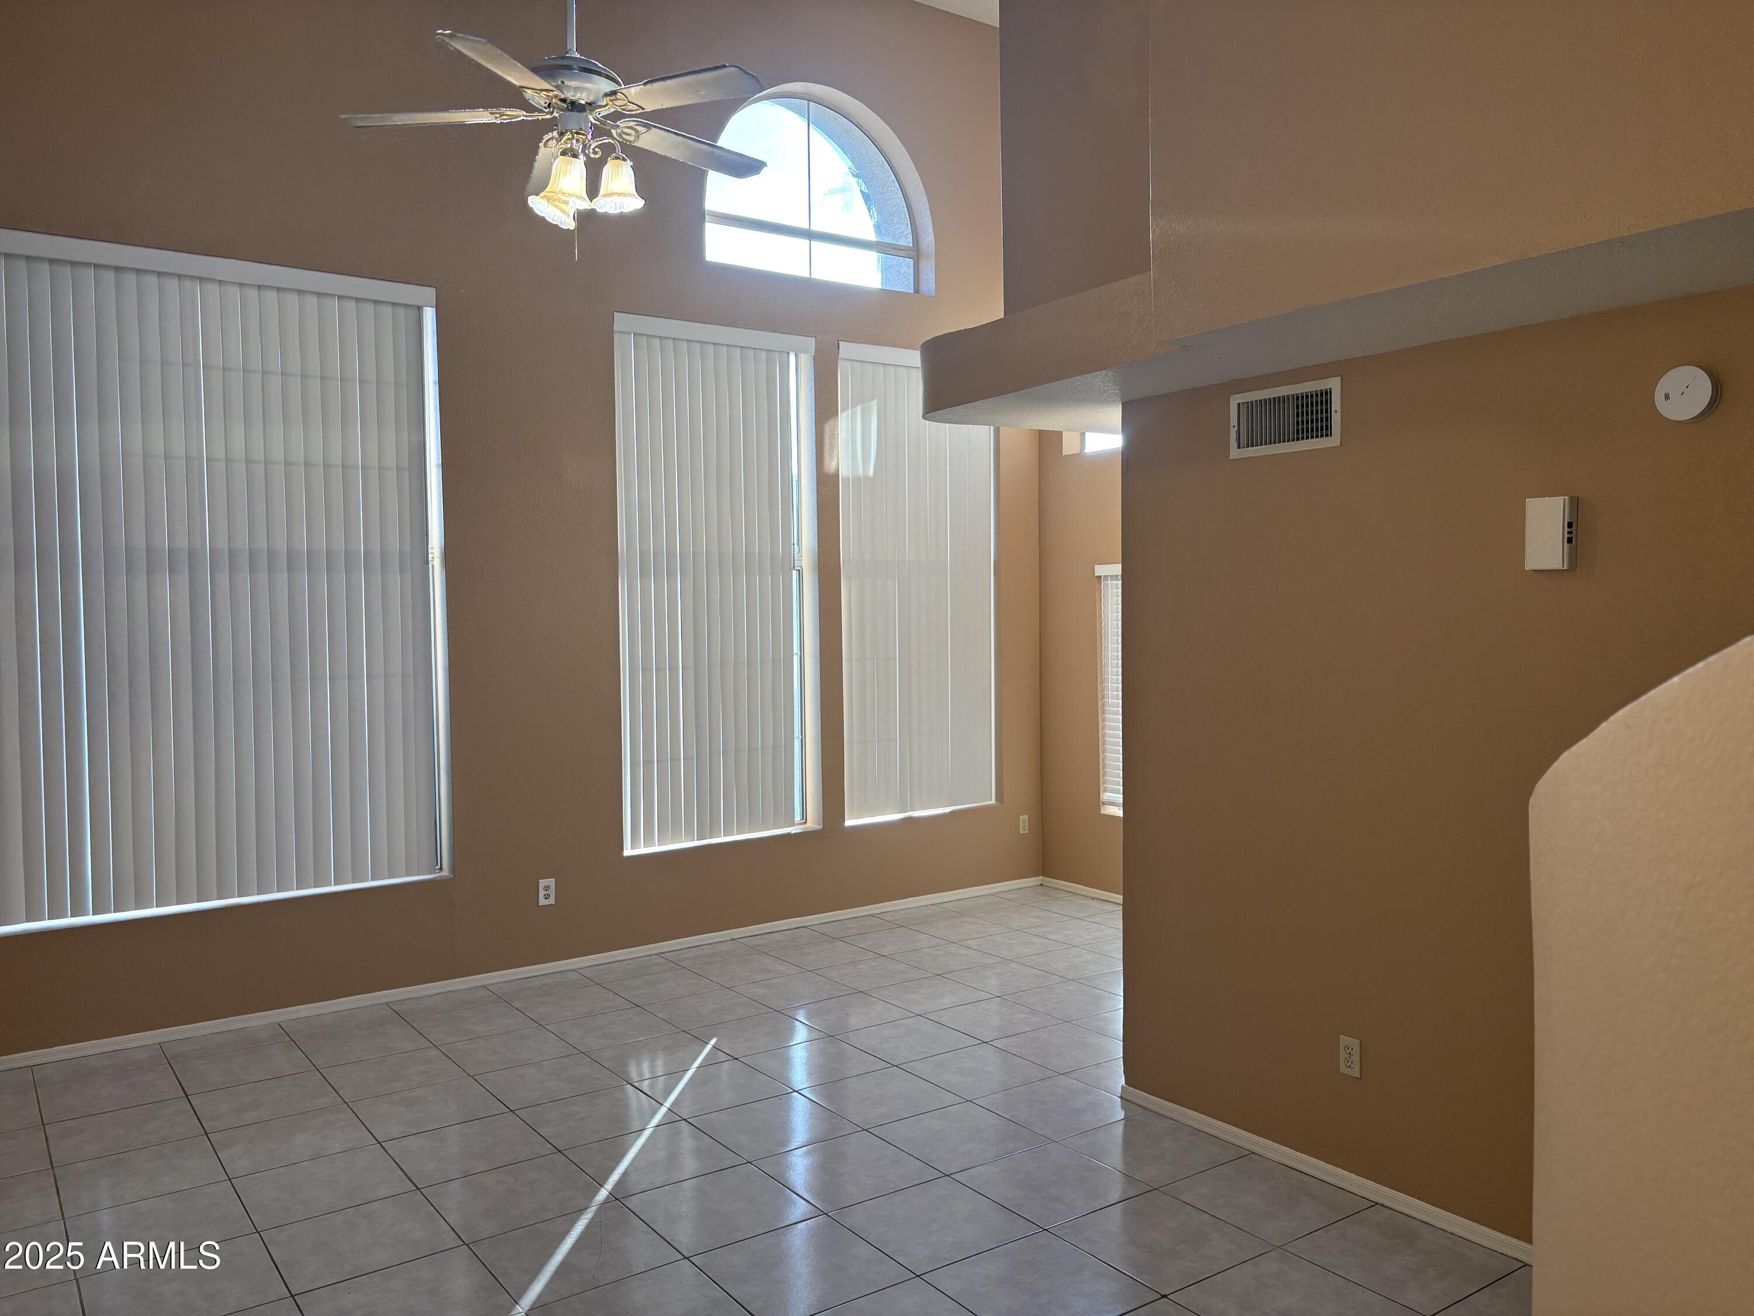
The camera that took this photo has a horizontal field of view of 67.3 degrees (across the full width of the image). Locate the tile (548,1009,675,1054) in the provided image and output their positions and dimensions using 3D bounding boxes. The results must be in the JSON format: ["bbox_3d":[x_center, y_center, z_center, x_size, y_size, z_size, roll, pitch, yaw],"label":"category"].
[{"bbox_3d":[-1.126,1.583,5.616,0.449,0.010,0.447,-2,2,-35],"label":"tile"}]

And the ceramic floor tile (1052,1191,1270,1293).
[{"bbox_3d":[0.797,1.619,3.667,0.448,0.010,0.448,-2,2,-35],"label":"ceramic floor tile"}]

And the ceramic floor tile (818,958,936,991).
[{"bbox_3d":[-0.023,1.542,6.404,0.448,0.010,0.448,-2,2,-35],"label":"ceramic floor tile"}]

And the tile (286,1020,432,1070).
[{"bbox_3d":[-2.124,1.602,5.456,0.449,0.010,0.447,-2,2,-35],"label":"tile"}]

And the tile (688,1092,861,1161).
[{"bbox_3d":[-0.352,1.596,4.489,0.447,0.010,0.447,-2,2,-35],"label":"tile"}]

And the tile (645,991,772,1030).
[{"bbox_3d":[-0.763,1.557,5.851,0.447,0.010,0.447,-2,2,-35],"label":"tile"}]

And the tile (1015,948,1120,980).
[{"bbox_3d":[0.976,1.526,6.577,0.447,0.010,0.447,-2,2,-35],"label":"tile"}]

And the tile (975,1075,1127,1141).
[{"bbox_3d":[0.647,1.591,4.686,0.449,0.010,0.447,-2,2,-35],"label":"tile"}]

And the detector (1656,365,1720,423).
[{"bbox_3d":[1.886,-0.615,3.069,0.042,0.132,0.132,-2,2,-35],"label":"detector"}]

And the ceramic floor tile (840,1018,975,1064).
[{"bbox_3d":[0.123,1.559,5.375,0.447,0.010,0.447,-2,2,-35],"label":"ceramic floor tile"}]

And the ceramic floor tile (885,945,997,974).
[{"bbox_3d":[0.339,1.515,6.628,0.447,0.010,0.447,-2,2,-35],"label":"ceramic floor tile"}]

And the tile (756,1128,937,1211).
[{"bbox_3d":[-0.092,1.604,4.121,0.447,0.010,0.447,-2,2,-35],"label":"tile"}]

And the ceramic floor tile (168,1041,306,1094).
[{"bbox_3d":[-2.494,1.616,5.193,0.449,0.010,0.447,-2,2,-35],"label":"ceramic floor tile"}]

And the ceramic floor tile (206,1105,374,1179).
[{"bbox_3d":[-1.974,1.622,4.446,0.447,0.010,0.447,-2,2,-35],"label":"ceramic floor tile"}]

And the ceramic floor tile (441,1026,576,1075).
[{"bbox_3d":[-1.482,1.585,5.324,0.443,0.010,0.443,-2,2,-35],"label":"ceramic floor tile"}]

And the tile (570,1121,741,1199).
[{"bbox_3d":[-0.715,1.609,4.225,0.443,0.010,0.443,-2,2,-35],"label":"tile"}]

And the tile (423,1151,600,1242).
[{"bbox_3d":[-1.092,1.637,3.997,0.448,0.010,0.448,-2,2,-35],"label":"tile"}]

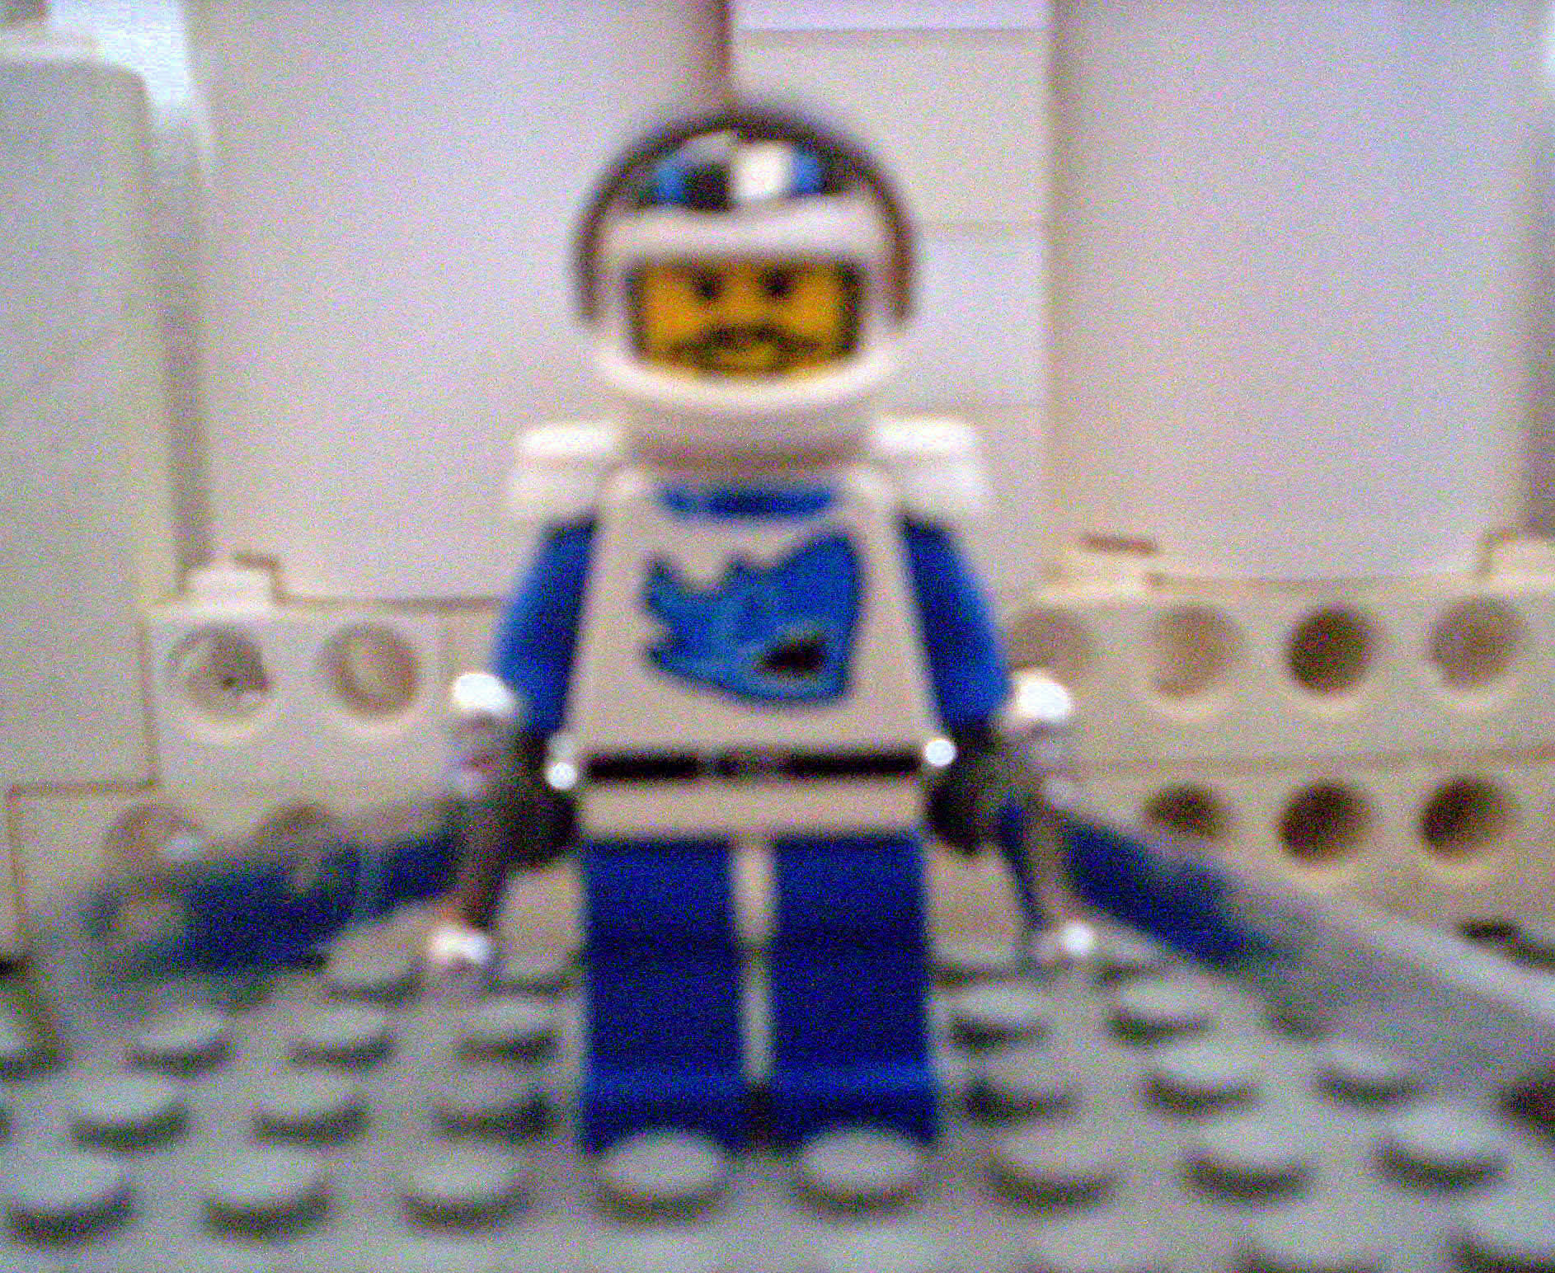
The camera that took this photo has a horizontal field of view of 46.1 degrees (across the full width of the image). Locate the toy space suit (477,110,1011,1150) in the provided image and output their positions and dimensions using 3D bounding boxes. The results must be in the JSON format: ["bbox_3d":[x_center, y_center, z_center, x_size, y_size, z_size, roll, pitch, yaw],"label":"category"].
[{"bbox_3d":[-0.002,0.000,0.079,0.025,0.044,0.014,-2,14,-2],"label":"toy space suit"}]

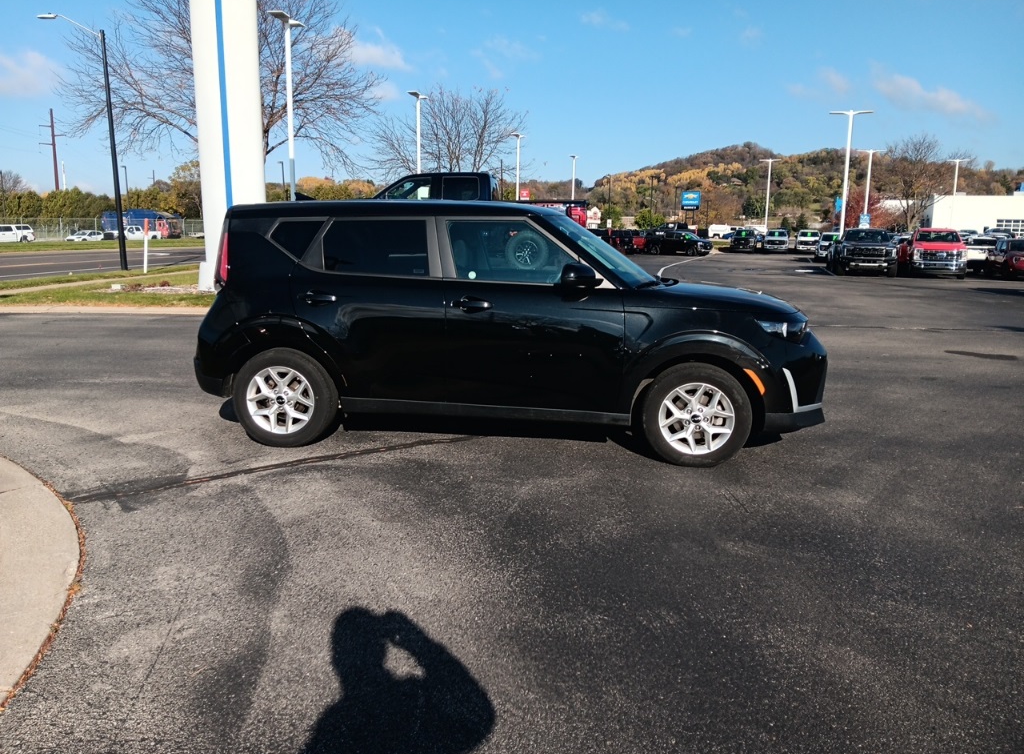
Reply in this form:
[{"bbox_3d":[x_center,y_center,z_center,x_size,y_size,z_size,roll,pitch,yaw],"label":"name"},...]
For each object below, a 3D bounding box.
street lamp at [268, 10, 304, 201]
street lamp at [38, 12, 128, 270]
[{"bbox_3d":[-7.493,-7.822,26.298,0.400,8.300,2.050,5,11,21],"label":"street lamp"},{"bbox_3d":[-14.000,-7.610,25.124,2.550,8.150,0.350,3,11,11],"label":"street lamp"}]

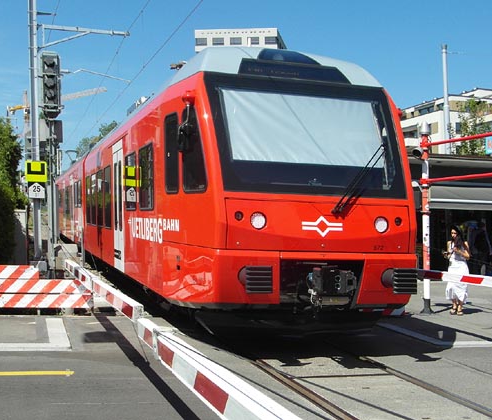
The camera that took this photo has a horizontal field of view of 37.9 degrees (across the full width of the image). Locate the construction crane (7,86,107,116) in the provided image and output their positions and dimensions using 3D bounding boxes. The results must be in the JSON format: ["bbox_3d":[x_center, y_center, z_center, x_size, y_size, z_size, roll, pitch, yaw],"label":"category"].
[{"bbox_3d":[-50.400,-15.800,189.000,2.000,35.500,47.000,-1,0,-45],"label":"construction crane"}]

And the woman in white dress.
[{"bbox_3d":[3.976,1.124,13.550,0.500,1.680,0.420,-1,0,30],"label":"woman in white dress"}]

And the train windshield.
[{"bbox_3d":[0.820,-0.970,9.420,2.500,1.800,0.300,2,-26,-17],"label":"train windshield"}]

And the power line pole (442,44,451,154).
[{"bbox_3d":[7.870,-2.300,28.000,0.240,8.400,0.240,-1,0,0],"label":"power line pole"}]

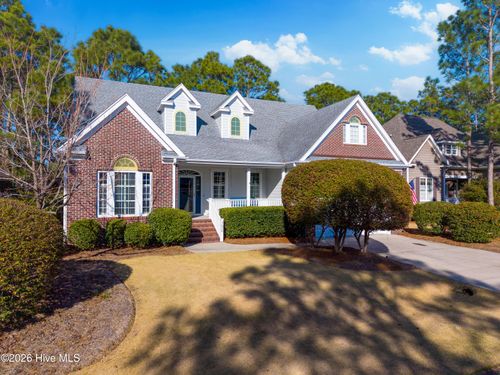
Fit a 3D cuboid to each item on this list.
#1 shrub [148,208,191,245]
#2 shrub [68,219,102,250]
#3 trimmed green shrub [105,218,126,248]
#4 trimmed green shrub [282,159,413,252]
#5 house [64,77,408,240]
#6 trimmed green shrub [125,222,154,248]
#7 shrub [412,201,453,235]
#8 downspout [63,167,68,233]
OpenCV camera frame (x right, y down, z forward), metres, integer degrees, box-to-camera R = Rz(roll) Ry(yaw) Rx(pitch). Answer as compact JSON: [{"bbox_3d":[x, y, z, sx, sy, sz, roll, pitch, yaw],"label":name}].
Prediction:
[{"bbox_3d":[-3.300,1.616,14.300,1.700,1.530,1.600,0,-1,-24],"label":"shrub"},{"bbox_3d":[-6.144,1.703,12.950,1.250,1.140,1.250,0,-1,-24],"label":"shrub"},{"bbox_3d":[-5.198,1.739,13.400,0.950,1.120,1.000,0,-1,-24],"label":"trimmed green shrub"},{"bbox_3d":[3.853,0.674,13.700,4.900,3.600,4.000,-1,-1,16],"label":"trimmed green shrub"},{"bbox_3d":[-1.783,-1.893,22.753,17.900,9.050,14.000,0,-1,-24],"label":"house"},{"bbox_3d":[-4.287,1.837,13.450,1.150,1.020,1.150,0,-1,-24],"label":"trimmed green shrub"},{"bbox_3d":[10.586,1.782,20.000,2.400,1.800,2.200,0,-1,-24],"label":"shrub"},{"bbox_3d":[-7.255,0.521,13.631,0.110,2.870,0.100,0,-1,-24],"label":"downspout"}]

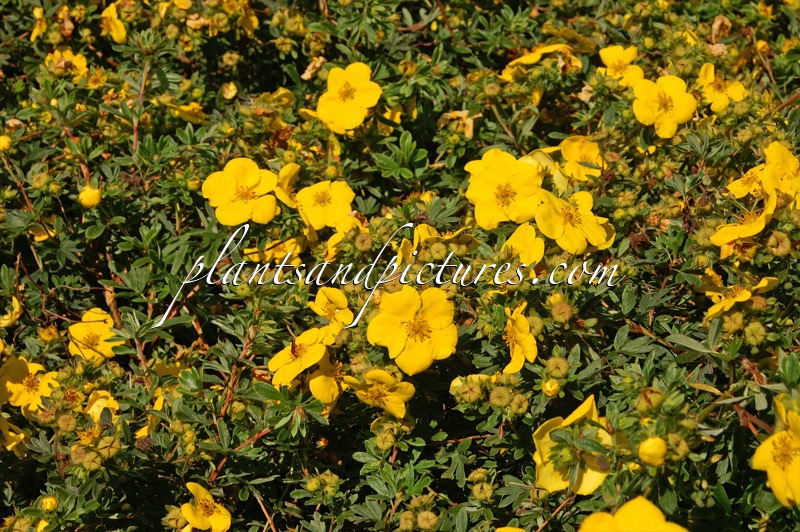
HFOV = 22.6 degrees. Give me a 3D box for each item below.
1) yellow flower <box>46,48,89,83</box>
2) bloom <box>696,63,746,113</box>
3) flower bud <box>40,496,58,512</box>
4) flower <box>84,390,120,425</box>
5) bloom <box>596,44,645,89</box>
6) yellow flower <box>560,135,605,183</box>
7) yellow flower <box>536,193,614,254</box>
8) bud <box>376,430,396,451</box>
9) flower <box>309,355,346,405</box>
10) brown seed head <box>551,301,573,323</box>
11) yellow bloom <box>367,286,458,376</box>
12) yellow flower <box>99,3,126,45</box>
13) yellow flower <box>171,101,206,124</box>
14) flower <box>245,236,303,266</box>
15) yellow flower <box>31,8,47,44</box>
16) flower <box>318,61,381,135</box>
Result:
[{"bbox_3d":[-0.183,-0.111,1.103,0.026,0.013,0.024,-3,57,-5],"label":"yellow flower"},{"bbox_3d":[0.154,-0.085,0.955,0.025,0.010,0.025,-8,66,-10],"label":"bloom"},{"bbox_3d":[-0.134,0.091,0.762,0.007,0.007,0.007,0,28,0],"label":"flower bud"},{"bbox_3d":[-0.122,0.058,0.822,0.015,0.014,0.015,-4,70,-8],"label":"flower"},{"bbox_3d":[0.126,-0.114,1.142,0.029,0.012,0.027,0,63,0],"label":"bloom"},{"bbox_3d":[0.090,-0.052,0.990,0.025,0.009,0.025,-5,60,-10],"label":"yellow flower"},{"bbox_3d":[0.075,-0.019,0.860,0.034,0.012,0.030,-10,65,-13],"label":"yellow flower"},{"bbox_3d":[-0.005,0.063,0.716,0.008,0.007,0.007,0,72,0],"label":"bud"},{"bbox_3d":[-0.028,0.043,0.775,0.010,0.023,0.023,-30,7,37],"label":"flower"},{"bbox_3d":[0.065,0.018,0.810,0.009,0.008,0.009,0,60,0],"label":"brown seed head"},{"bbox_3d":[0.005,0.025,0.750,0.034,0.034,0.012,0,-12,0],"label":"yellow bloom"},{"bbox_3d":[-0.174,-0.146,1.212,0.013,0.025,0.020,4,19,-44],"label":"yellow flower"},{"bbox_3d":[-0.109,-0.079,1.030,0.021,0.009,0.021,25,8,40],"label":"yellow flower"},{"bbox_3d":[-0.052,-0.006,0.825,0.025,0.009,0.020,0,32,0],"label":"flower"},{"bbox_3d":[-0.219,-0.146,1.212,0.014,0.021,0.011,-26,5,-39],"label":"yellow flower"},{"bbox_3d":[-0.024,-0.079,0.940,0.032,0.010,0.033,7,70,9],"label":"flower"}]

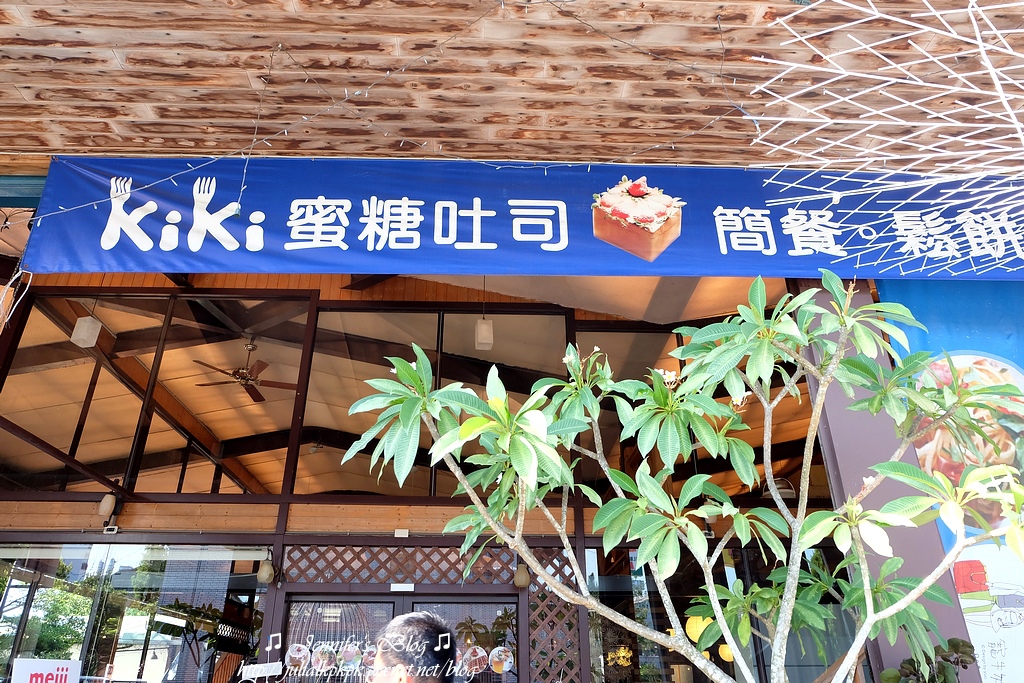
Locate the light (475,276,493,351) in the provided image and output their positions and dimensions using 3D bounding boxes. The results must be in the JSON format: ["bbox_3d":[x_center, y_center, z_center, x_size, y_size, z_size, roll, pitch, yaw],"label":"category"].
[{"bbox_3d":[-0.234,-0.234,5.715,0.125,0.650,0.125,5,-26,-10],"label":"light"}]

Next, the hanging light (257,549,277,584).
[{"bbox_3d":[-1.957,1.793,5.441,0.130,0.250,0.140,1,-26,-1],"label":"hanging light"}]

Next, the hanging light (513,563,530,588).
[{"bbox_3d":[0.083,1.878,5.472,0.130,0.180,0.140,1,-26,-1],"label":"hanging light"}]

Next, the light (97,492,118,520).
[{"bbox_3d":[-3.337,1.357,5.633,0.125,0.200,0.135,1,-26,-1],"label":"light"}]

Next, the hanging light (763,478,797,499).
[{"bbox_3d":[2.831,1.574,7.211,0.340,0.220,0.340,1,-26,-1],"label":"hanging light"}]

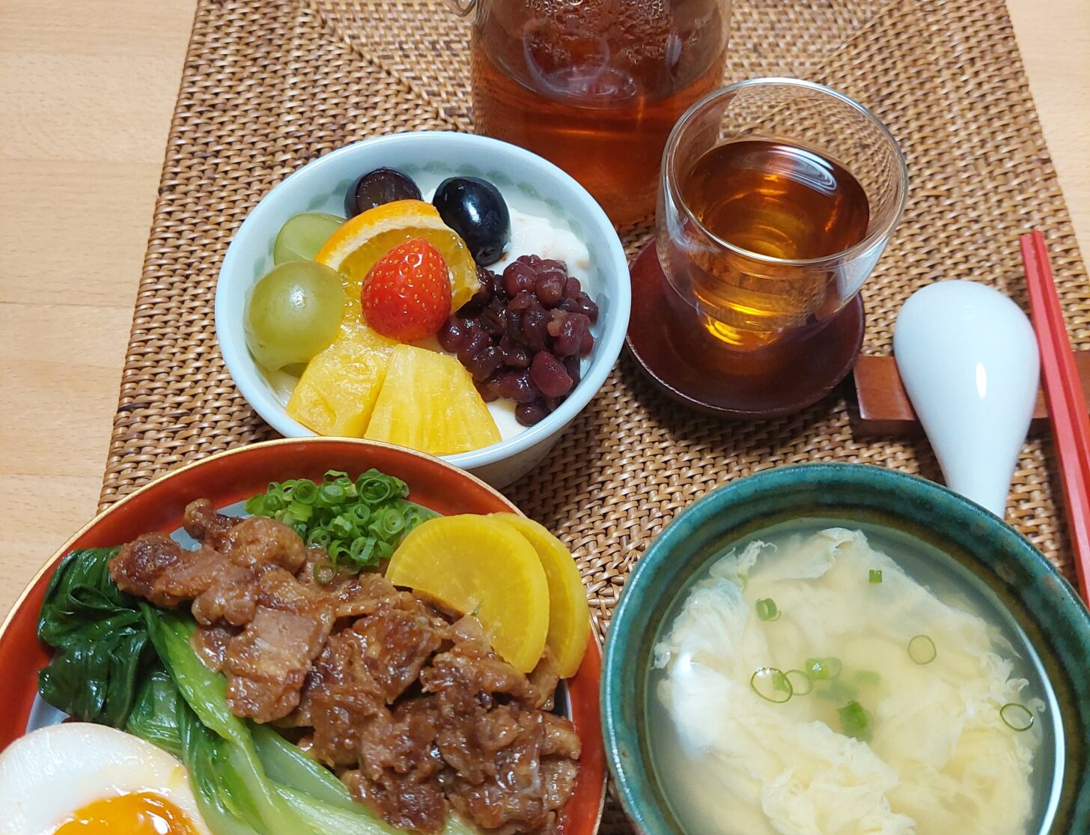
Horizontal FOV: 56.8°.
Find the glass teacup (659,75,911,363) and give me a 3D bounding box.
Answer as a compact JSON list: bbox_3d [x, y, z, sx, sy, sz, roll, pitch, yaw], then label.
[{"bbox_3d":[0.068,-0.053,0.318,0.069,0.076,0.069,0,62,0],"label":"glass teacup"}]

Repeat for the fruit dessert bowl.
[{"bbox_3d":[-0.036,-0.025,0.327,0.123,0.059,0.123,0,62,0],"label":"fruit dessert bowl"}]

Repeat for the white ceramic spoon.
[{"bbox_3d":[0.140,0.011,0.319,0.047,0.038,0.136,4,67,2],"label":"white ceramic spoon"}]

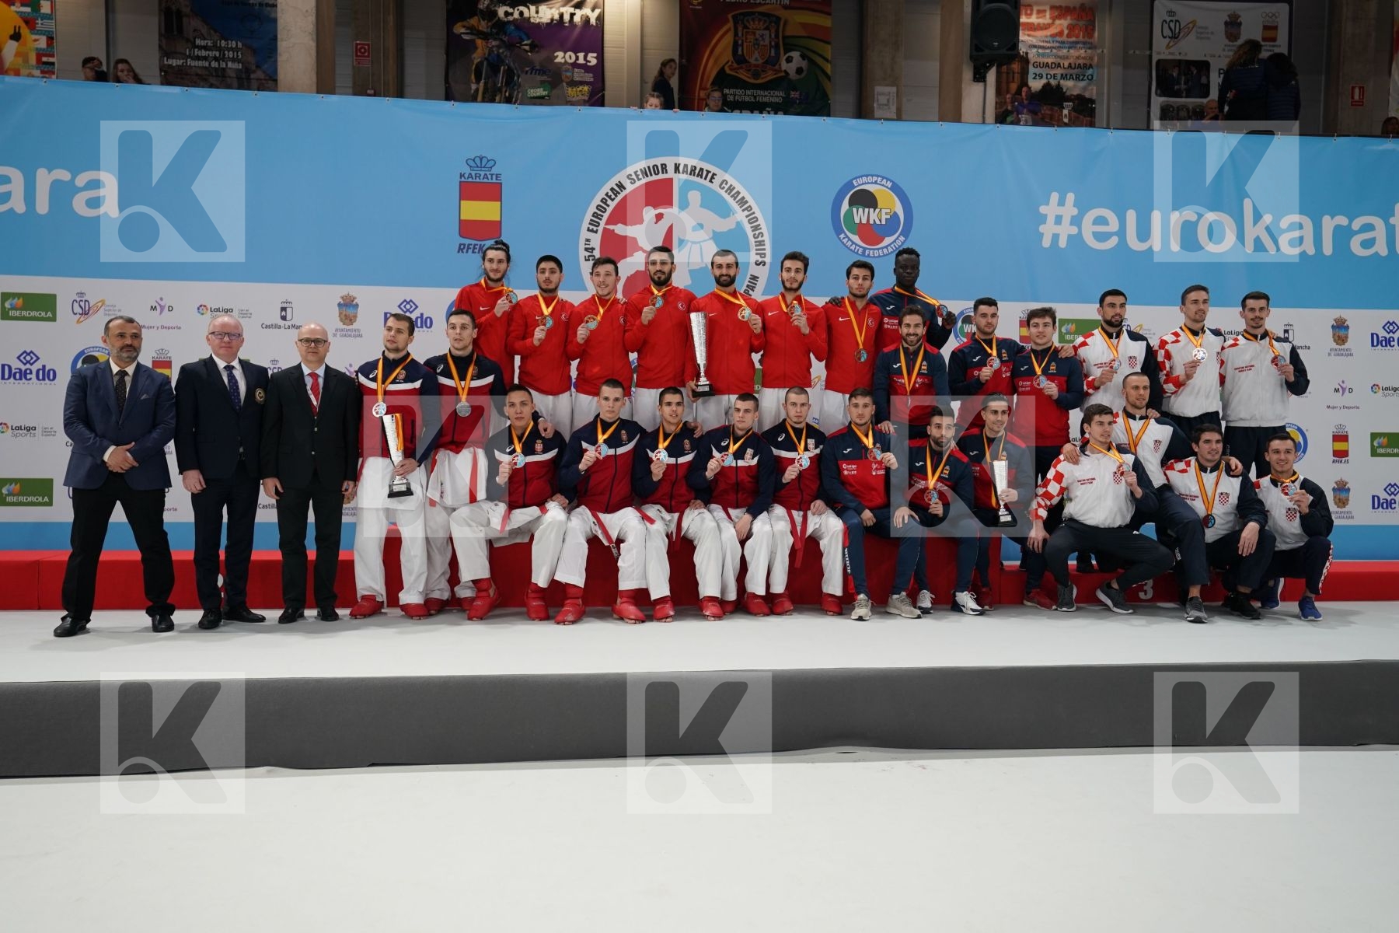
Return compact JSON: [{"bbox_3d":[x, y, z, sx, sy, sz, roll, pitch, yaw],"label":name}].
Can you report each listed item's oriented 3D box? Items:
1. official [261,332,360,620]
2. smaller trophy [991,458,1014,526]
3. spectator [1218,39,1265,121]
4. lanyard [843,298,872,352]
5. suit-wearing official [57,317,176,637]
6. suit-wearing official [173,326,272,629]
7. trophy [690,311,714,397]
[{"bbox_3d":[-2.272,0.034,6.405,0.570,1.740,0.340,0,3,-16],"label":"official"},{"bbox_3d":[1.986,0.171,7.100,0.125,0.445,0.120,-6,3,3],"label":"smaller trophy"},{"bbox_3d":[6.213,-4.036,12.436,0.500,1.650,0.340,1,3,18],"label":"spectator"},{"bbox_3d":[1.049,-0.919,7.200,0.185,0.380,0.130,1,2,0],"label":"lanyard"},{"bbox_3d":[-3.204,0.031,6.014,0.610,1.720,0.400,0,2,-22],"label":"suit-wearing official"},{"bbox_3d":[-2.769,0.029,6.330,0.520,1.760,0.350,0,3,-24],"label":"suit-wearing official"},{"bbox_3d":[0.018,-0.742,7.200,0.147,0.560,0.135,-3,2,0],"label":"trophy"}]

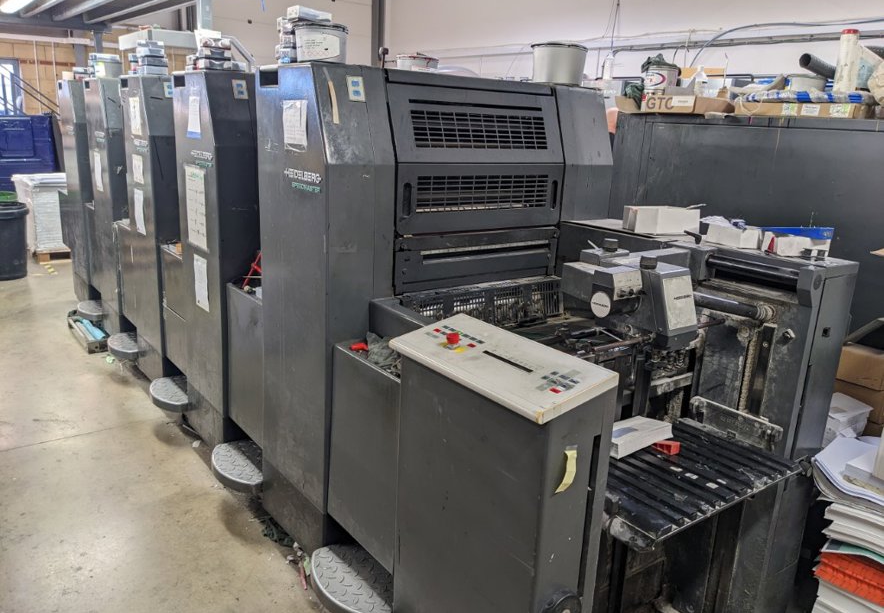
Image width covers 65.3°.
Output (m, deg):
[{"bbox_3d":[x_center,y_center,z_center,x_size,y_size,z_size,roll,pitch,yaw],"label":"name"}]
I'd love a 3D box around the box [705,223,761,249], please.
[{"bbox_3d":[1.163,-0.284,2.759,0.091,0.073,0.181,-5,17,-29],"label":"box"}]

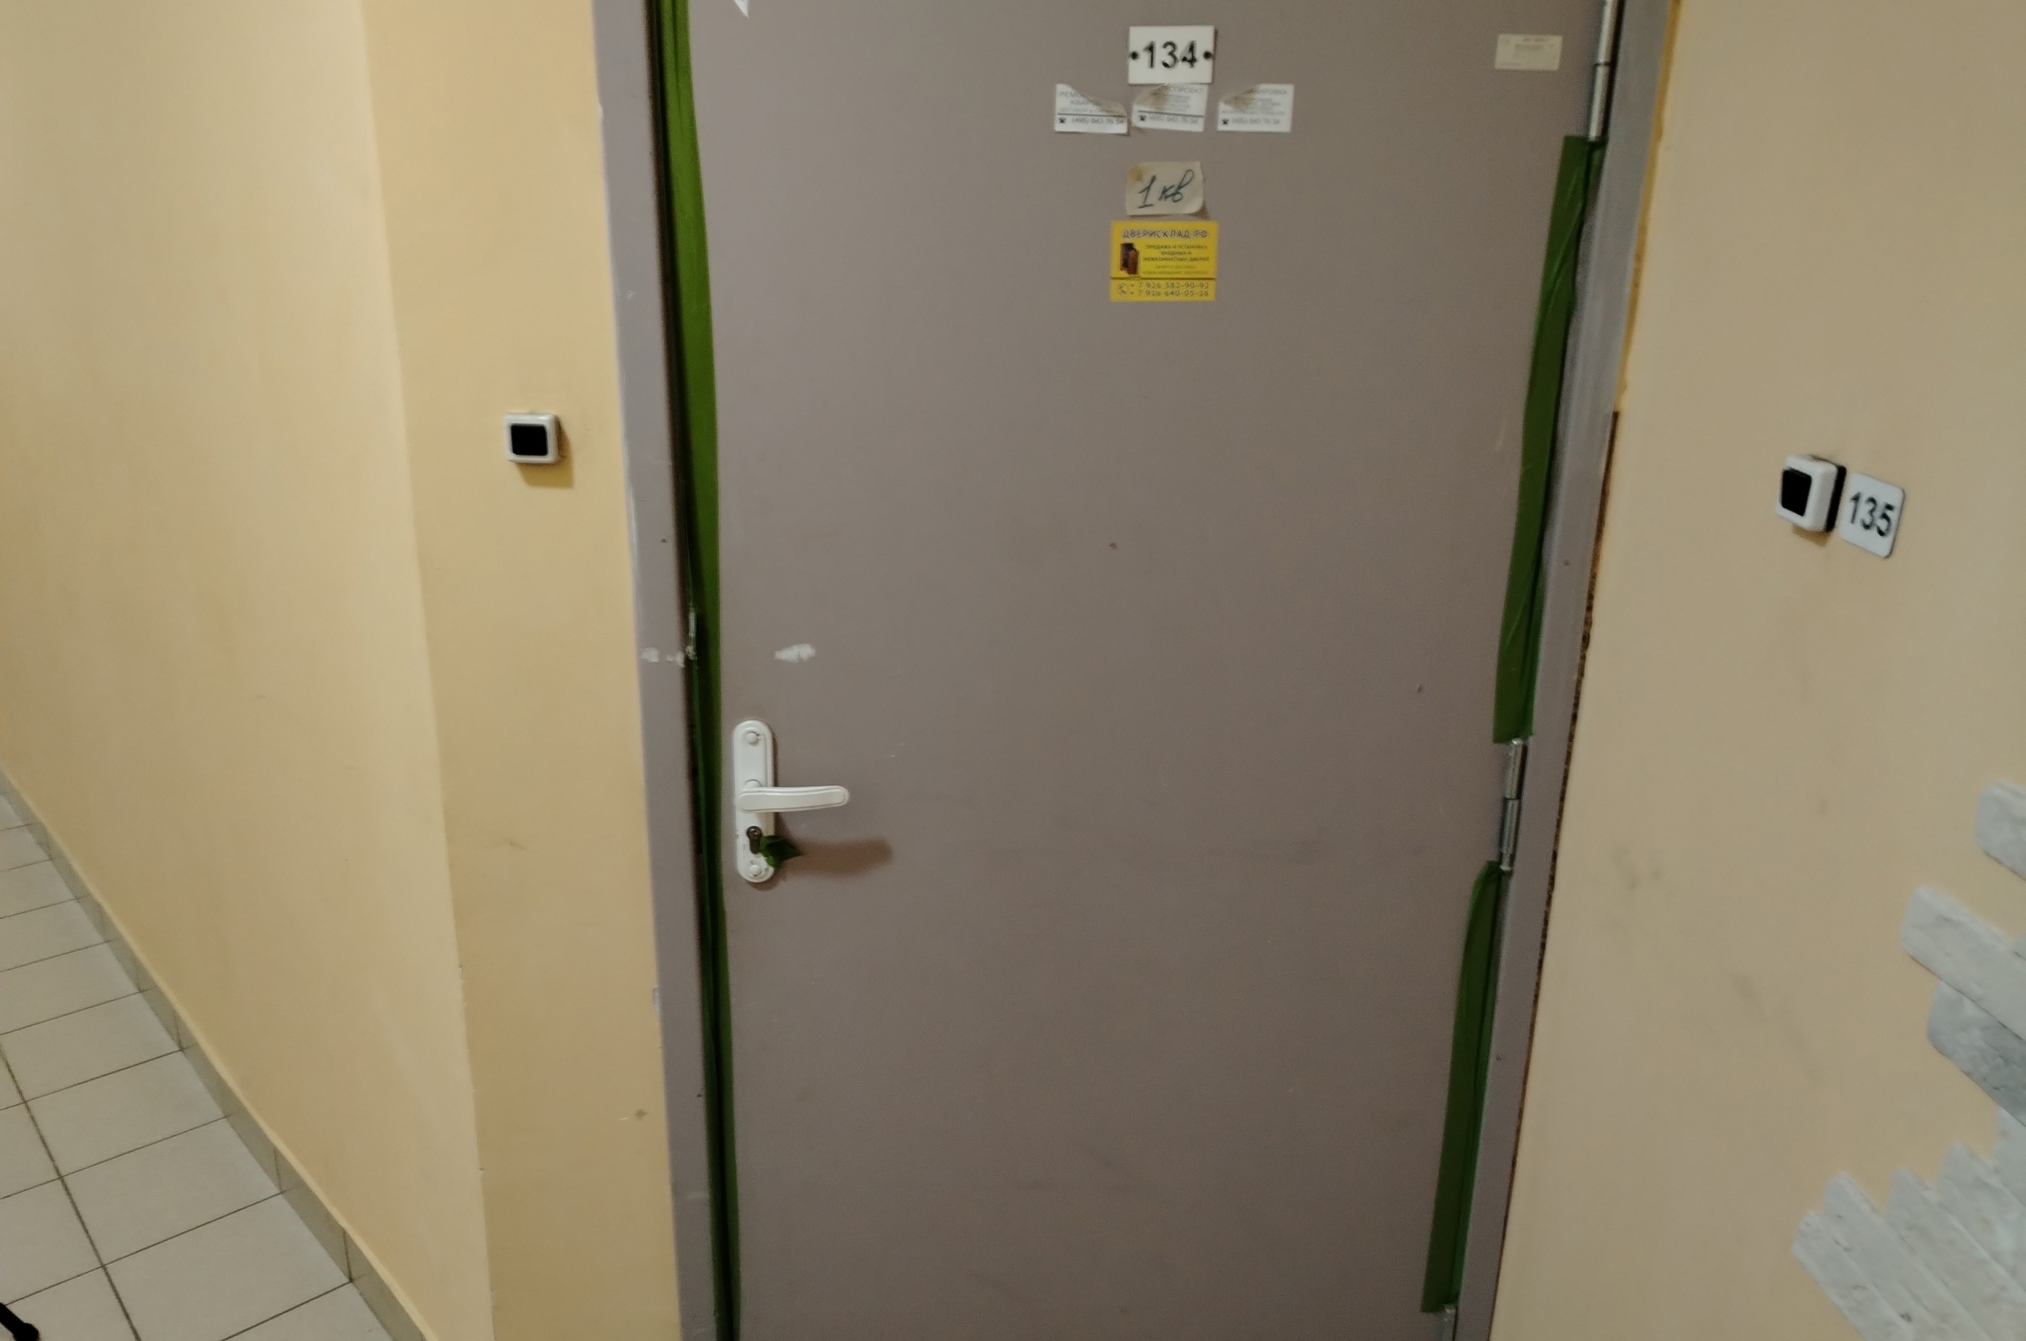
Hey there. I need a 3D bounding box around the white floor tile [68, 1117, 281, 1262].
[{"bbox_3d":[-1.437,0.883,2.399,0.265,0.010,0.304,-14,22,-42],"label":"white floor tile"}]

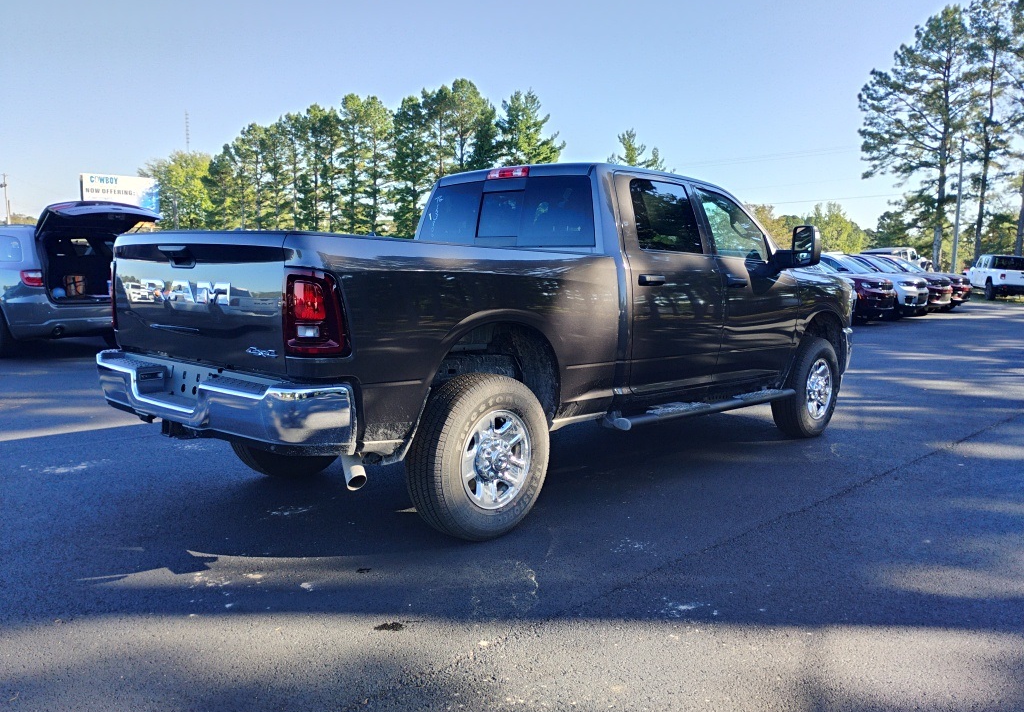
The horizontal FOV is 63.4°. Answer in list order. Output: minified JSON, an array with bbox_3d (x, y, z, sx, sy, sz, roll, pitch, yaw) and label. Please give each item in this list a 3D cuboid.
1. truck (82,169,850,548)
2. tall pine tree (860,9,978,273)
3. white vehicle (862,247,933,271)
[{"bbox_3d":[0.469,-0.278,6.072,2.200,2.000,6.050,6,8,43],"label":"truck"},{"bbox_3d":[23.311,-11.985,47.500,6.800,16.200,6.800,1,6,0],"label":"tall pine tree"},{"bbox_3d":[17.548,-4.008,38.000,5.300,1.950,2.050,-3,7,-35],"label":"white vehicle"}]

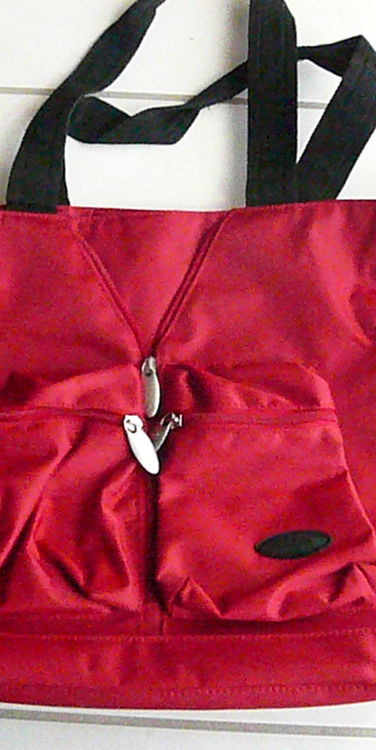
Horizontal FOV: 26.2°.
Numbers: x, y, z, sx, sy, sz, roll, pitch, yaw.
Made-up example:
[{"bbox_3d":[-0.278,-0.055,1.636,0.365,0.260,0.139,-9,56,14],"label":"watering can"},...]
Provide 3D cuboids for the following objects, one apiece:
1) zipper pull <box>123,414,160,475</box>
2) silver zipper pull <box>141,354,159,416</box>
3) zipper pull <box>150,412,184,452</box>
[{"bbox_3d":[-0.025,0.038,0.442,0.009,0.004,0.036,-22,79,-5],"label":"zipper pull"},{"bbox_3d":[-0.021,0.007,0.454,0.009,0.004,0.036,-7,77,17],"label":"silver zipper pull"},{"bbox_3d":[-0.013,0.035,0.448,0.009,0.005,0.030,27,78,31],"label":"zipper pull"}]

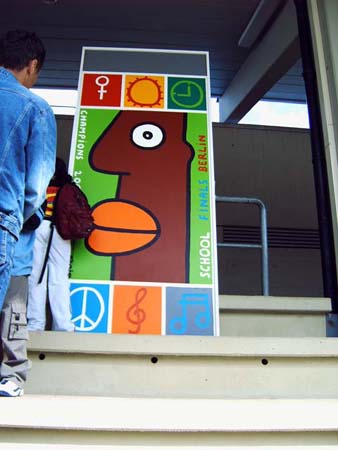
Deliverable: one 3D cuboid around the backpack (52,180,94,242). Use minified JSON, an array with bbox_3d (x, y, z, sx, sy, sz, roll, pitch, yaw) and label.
[{"bbox_3d":[-0.676,-0.098,3.500,0.210,0.430,0.290,-18,-28,22],"label":"backpack"}]

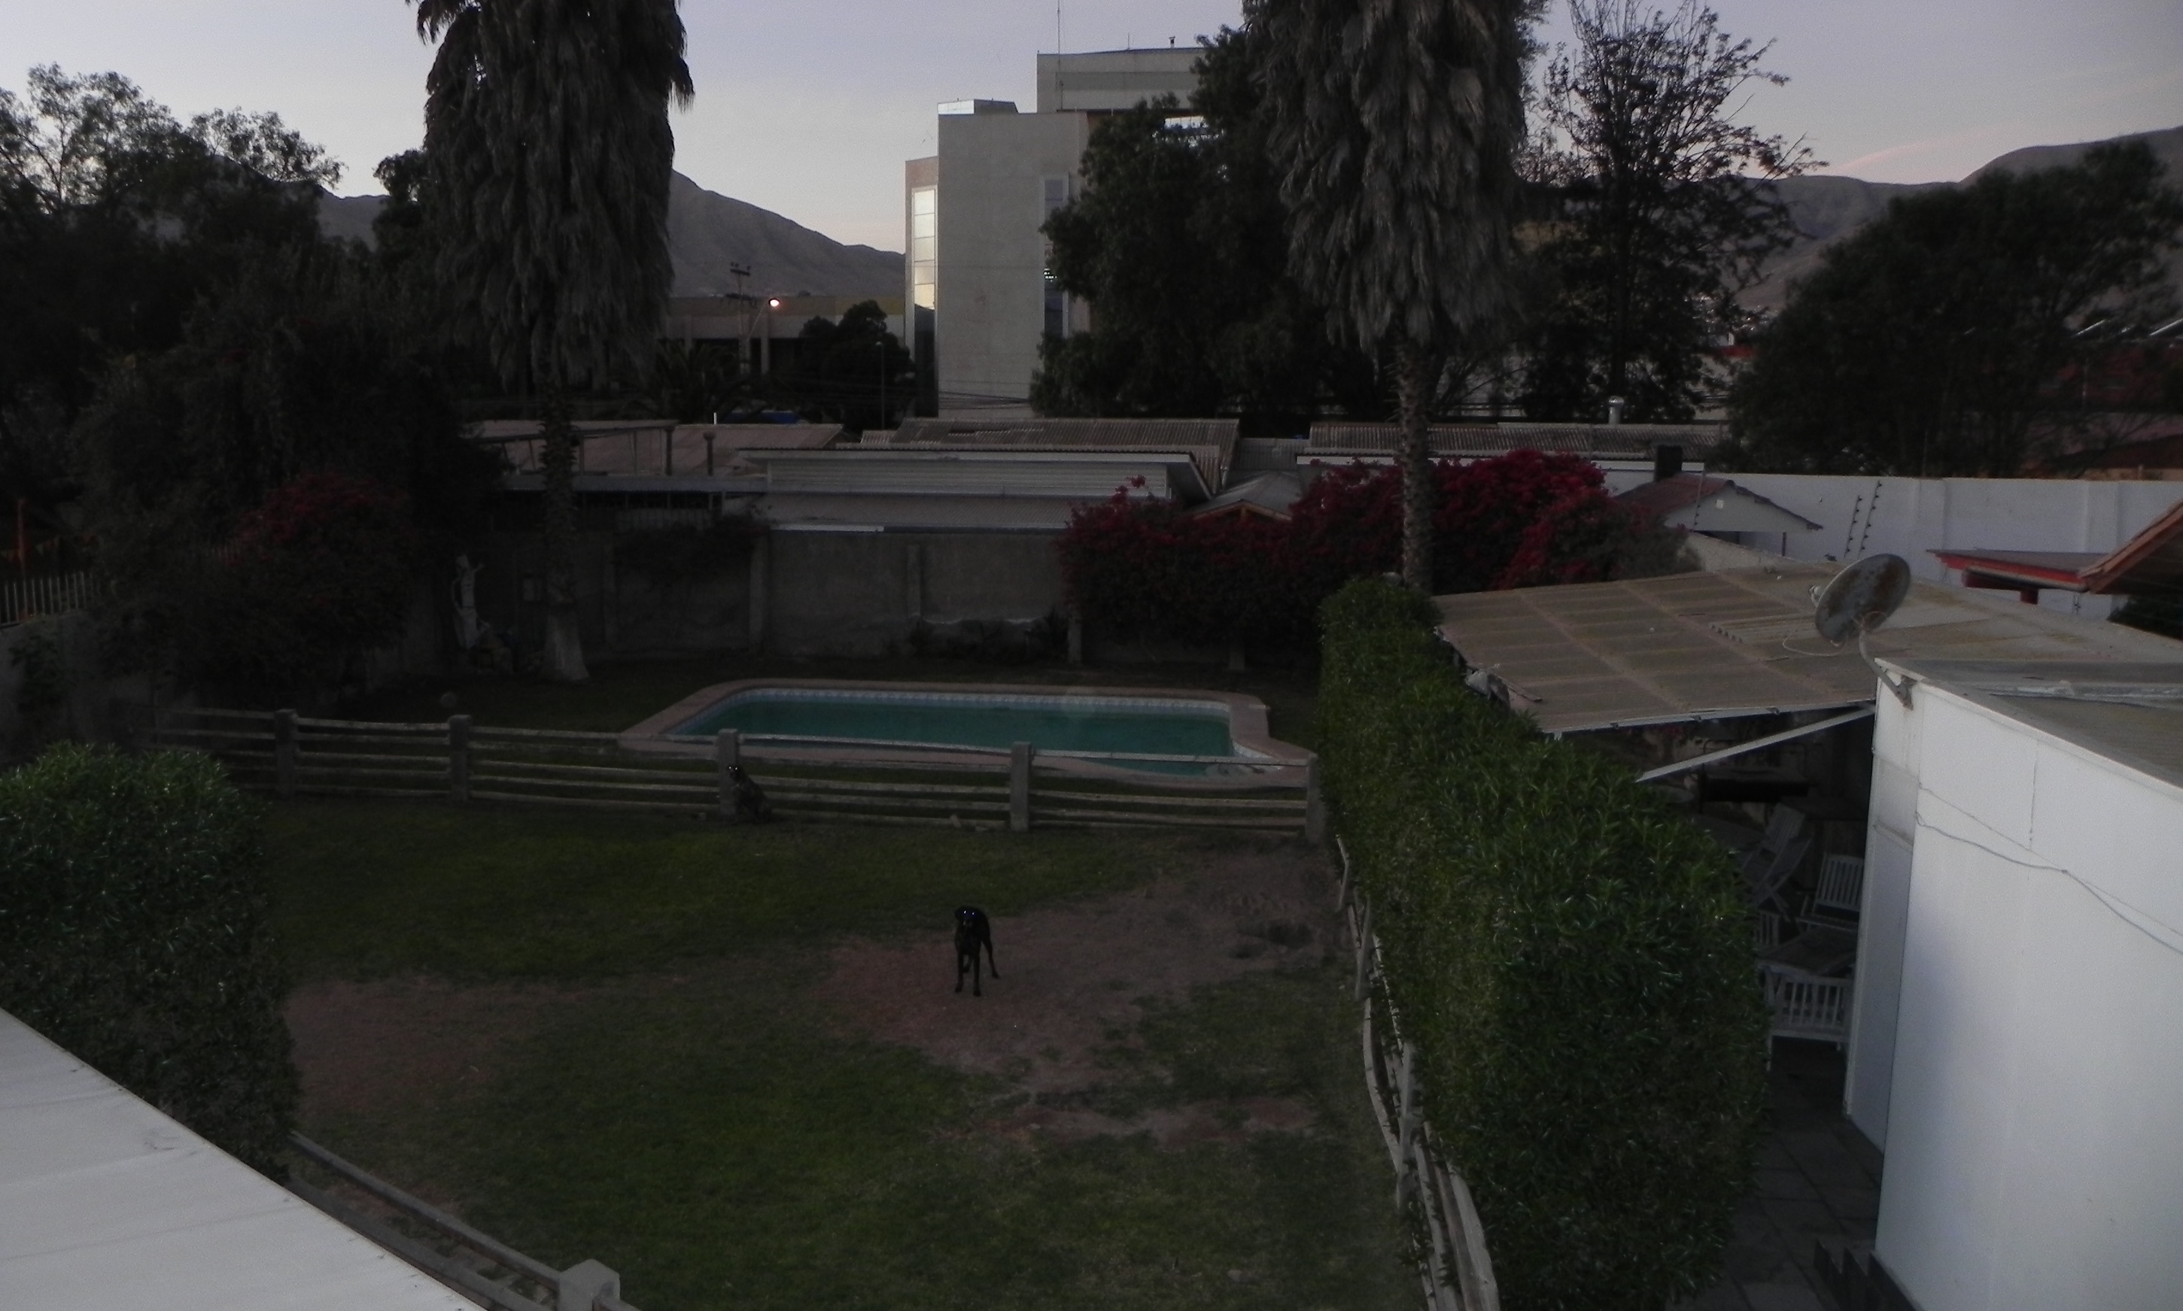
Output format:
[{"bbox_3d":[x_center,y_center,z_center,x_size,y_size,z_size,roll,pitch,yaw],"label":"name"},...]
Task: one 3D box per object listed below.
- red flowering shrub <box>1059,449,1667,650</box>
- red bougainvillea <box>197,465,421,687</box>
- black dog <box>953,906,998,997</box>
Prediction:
[{"bbox_3d":[4.674,-1.701,28.919,10.500,3.880,2.300,2,8,5],"label":"red flowering shrub"},{"bbox_3d":[-12.055,-1.084,25.391,3.300,3.400,2.800,-3,9,-25],"label":"red bougainvillea"},{"bbox_3d":[-0.900,2.254,12.794,0.280,0.690,0.850,2,8,7],"label":"black dog"}]

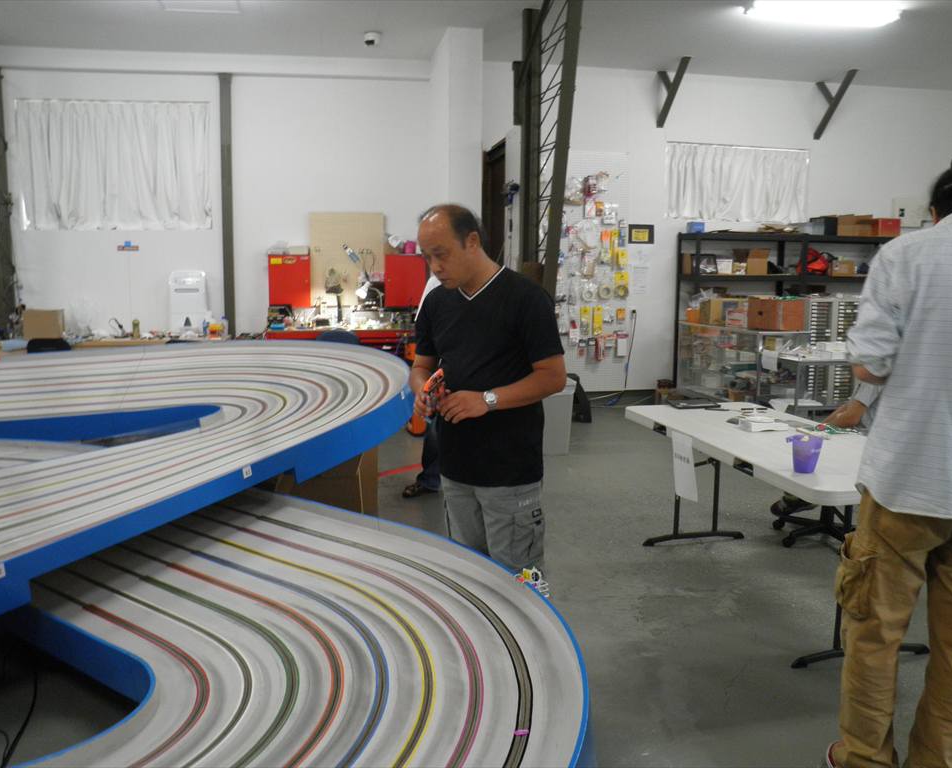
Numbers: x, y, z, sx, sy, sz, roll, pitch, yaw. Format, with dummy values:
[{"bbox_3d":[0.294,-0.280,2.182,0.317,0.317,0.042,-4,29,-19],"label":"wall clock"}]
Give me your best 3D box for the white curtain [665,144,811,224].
[{"bbox_3d":[2.732,-2.098,8.660,1.620,0.790,0.090,-1,8,-13],"label":"white curtain"}]

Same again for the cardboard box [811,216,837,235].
[{"bbox_3d":[3.719,-1.672,8.828,0.155,0.186,0.240,-1,8,-12],"label":"cardboard box"}]

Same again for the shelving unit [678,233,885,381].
[{"bbox_3d":[3.373,-0.681,8.958,2.400,1.820,0.450,-1,8,-12],"label":"shelving unit"}]

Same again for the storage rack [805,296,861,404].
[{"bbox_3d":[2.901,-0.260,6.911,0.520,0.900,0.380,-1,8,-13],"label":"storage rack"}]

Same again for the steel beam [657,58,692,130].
[{"bbox_3d":[1.934,-2.843,8.137,0.080,0.580,0.560,-1,8,-13],"label":"steel beam"}]

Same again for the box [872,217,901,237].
[{"bbox_3d":[4.406,-1.689,9.011,0.271,0.189,0.300,-1,8,-12],"label":"box"}]

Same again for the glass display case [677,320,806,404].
[{"bbox_3d":[2.351,-0.044,7.431,0.500,0.950,1.530,-1,8,-10],"label":"glass display case"}]

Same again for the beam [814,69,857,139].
[{"bbox_3d":[3.704,-2.871,8.539,0.080,0.580,0.560,-1,8,-13],"label":"beam"}]

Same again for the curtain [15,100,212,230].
[{"bbox_3d":[-3.468,-2.098,7.982,1.800,1.210,0.090,0,8,-4],"label":"curtain"}]

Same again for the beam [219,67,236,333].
[{"bbox_3d":[-2.371,-1.306,7.999,0.110,3.240,0.100,-1,8,-9],"label":"beam"}]

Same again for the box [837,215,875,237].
[{"bbox_3d":[3.986,-1.698,8.916,0.417,0.218,0.300,-1,8,-12],"label":"box"}]

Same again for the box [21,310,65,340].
[{"bbox_3d":[-3.975,-0.561,7.676,0.347,0.271,0.260,-1,8,-9],"label":"box"}]

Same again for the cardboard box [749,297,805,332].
[{"bbox_3d":[2.502,-0.579,6.896,0.290,0.256,0.340,-4,9,-30],"label":"cardboard box"}]

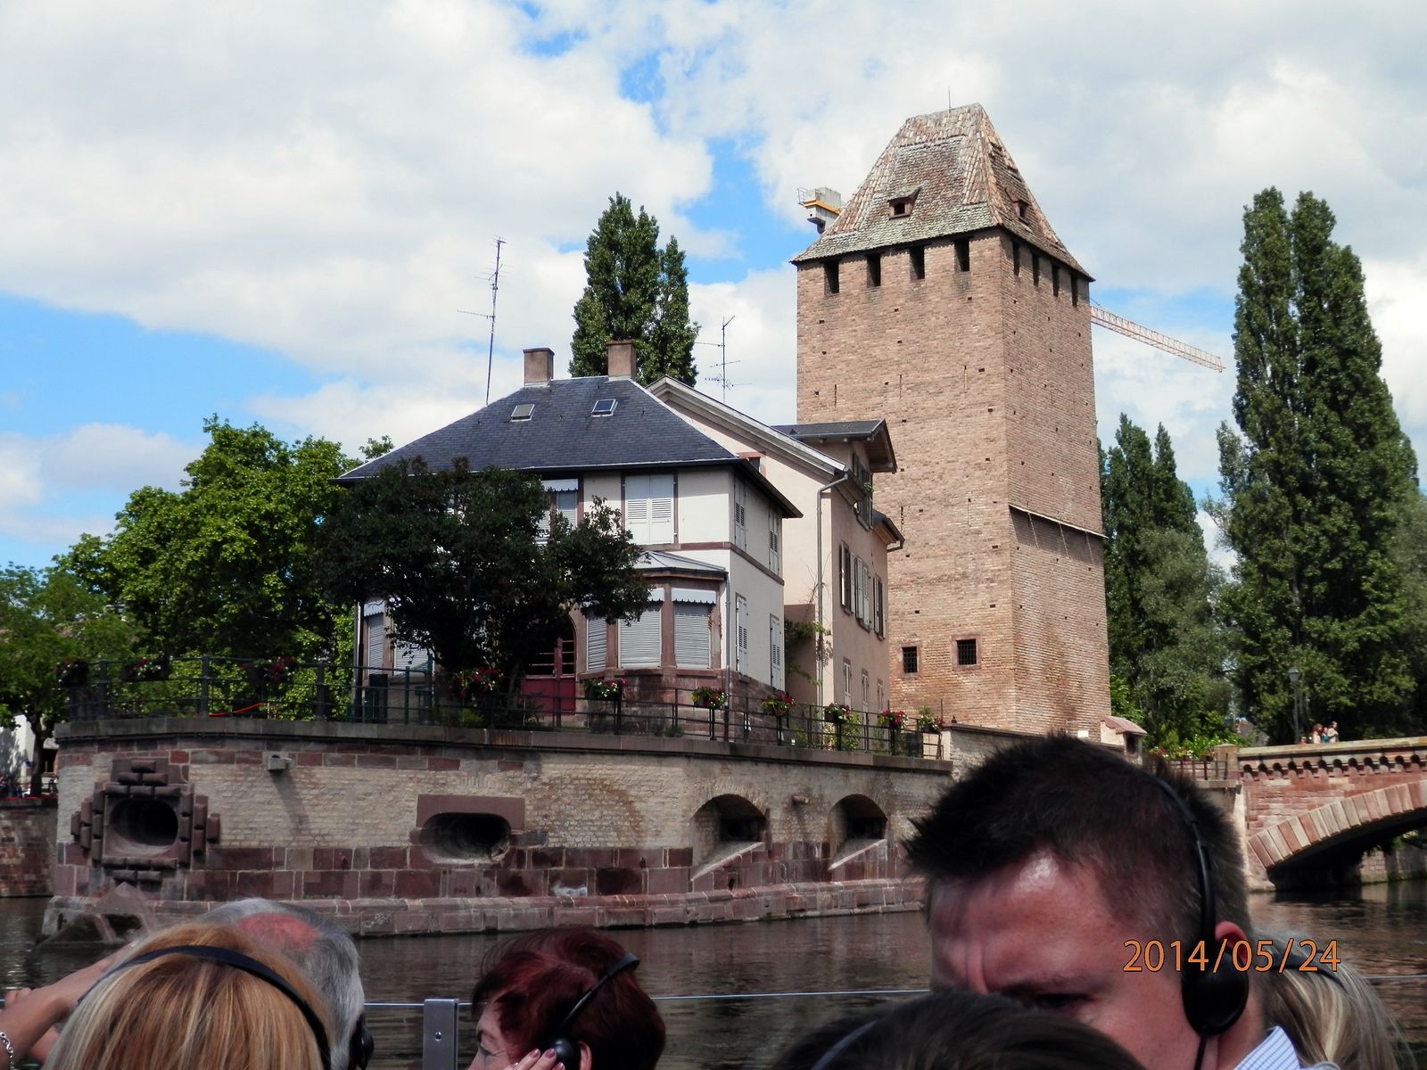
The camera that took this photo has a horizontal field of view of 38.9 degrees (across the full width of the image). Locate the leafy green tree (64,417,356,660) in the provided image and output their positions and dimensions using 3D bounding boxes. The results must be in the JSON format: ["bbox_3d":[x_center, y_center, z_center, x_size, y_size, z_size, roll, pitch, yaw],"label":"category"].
[{"bbox_3d":[-14.536,1.672,58.963,9.200,10.295,8.800,2,-9,-14],"label":"leafy green tree"}]

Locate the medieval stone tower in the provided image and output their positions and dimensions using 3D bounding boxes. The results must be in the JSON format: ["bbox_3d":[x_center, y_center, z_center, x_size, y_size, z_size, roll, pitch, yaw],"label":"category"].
[{"bbox_3d":[8.719,-3.480,74.772,8.450,25.533,8.450,-6,-11,32],"label":"medieval stone tower"}]

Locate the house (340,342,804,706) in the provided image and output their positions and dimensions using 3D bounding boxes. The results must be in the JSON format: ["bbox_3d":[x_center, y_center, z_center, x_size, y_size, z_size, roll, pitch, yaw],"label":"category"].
[{"bbox_3d":[-3.588,0.371,53.942,10.700,11.200,8.600,-2,-9,12],"label":"house"}]

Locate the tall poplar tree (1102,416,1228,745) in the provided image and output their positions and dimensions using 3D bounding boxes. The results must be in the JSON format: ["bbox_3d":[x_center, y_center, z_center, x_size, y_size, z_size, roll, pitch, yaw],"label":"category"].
[{"bbox_3d":[25.071,4.172,110.668,7.400,21.561,7.000,-2,-9,13],"label":"tall poplar tree"}]

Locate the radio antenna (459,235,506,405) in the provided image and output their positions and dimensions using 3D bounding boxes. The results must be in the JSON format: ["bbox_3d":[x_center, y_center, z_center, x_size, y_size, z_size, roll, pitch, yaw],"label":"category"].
[{"bbox_3d":[-6.427,-5.890,55.586,1.200,4.800,0.900,3,-9,0],"label":"radio antenna"}]

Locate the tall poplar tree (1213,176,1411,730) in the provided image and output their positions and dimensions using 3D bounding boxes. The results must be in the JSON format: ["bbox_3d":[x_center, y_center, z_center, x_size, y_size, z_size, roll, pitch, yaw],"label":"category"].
[{"bbox_3d":[27.673,-2.109,91.406,9.000,27.983,8.200,-3,-9,17],"label":"tall poplar tree"}]

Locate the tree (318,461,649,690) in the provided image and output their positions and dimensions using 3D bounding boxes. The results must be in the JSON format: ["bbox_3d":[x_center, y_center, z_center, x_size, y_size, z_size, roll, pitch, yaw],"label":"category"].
[{"bbox_3d":[-5.324,1.517,46.125,7.400,6.535,6.200,1,-9,-7],"label":"tree"}]

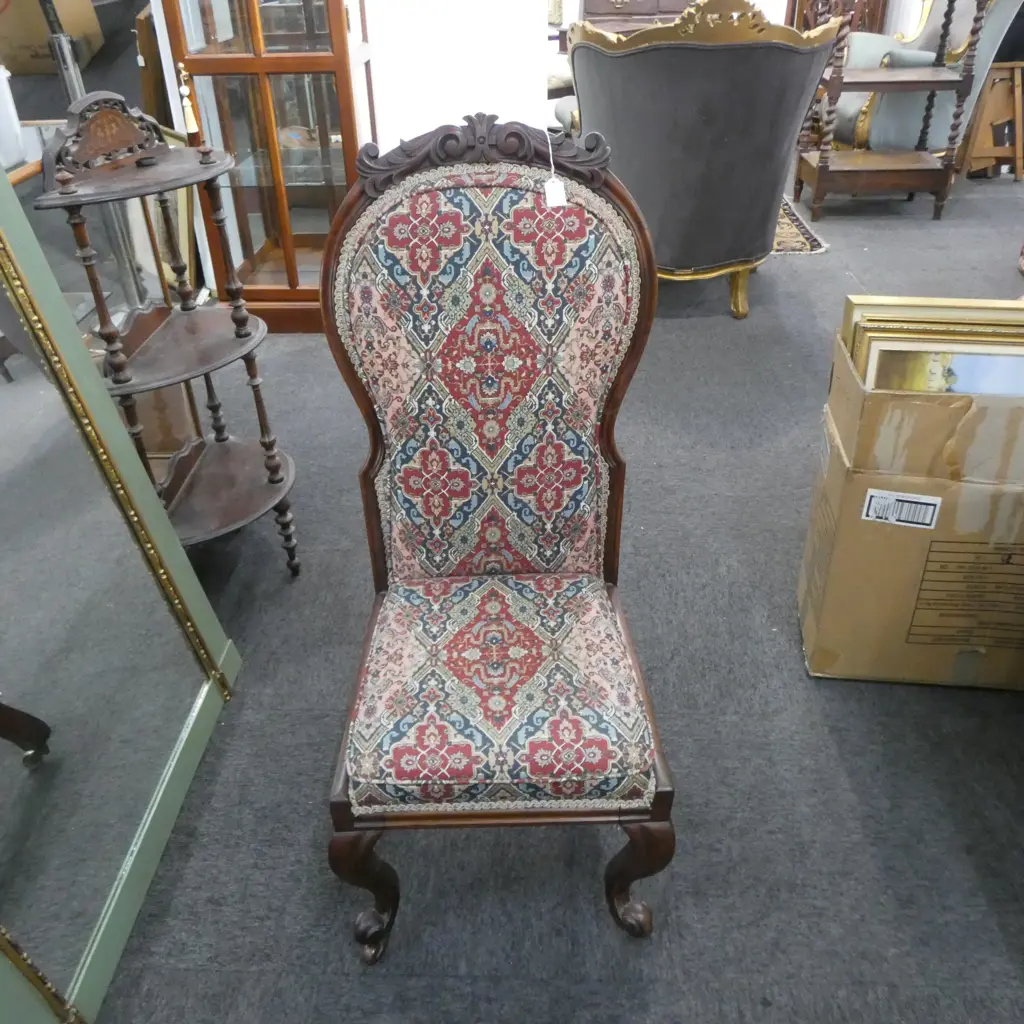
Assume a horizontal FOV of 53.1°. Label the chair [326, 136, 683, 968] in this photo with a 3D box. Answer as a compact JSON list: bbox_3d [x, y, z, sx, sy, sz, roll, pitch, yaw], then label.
[{"bbox_3d":[-0.022,0.058,1.481,0.493,1.068,0.649,-2,35,-1],"label":"chair"}]

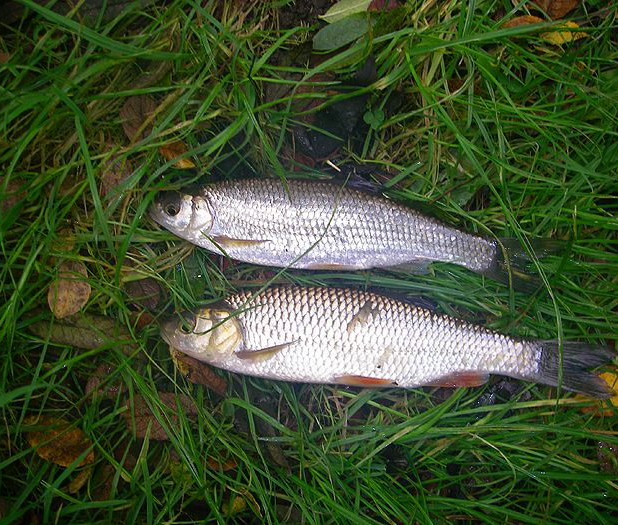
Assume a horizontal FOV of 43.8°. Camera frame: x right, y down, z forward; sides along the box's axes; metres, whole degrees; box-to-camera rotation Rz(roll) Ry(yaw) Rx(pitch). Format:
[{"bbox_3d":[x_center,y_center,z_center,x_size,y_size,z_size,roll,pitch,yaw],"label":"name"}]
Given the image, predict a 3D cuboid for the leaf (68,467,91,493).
[{"bbox_3d":[-0.149,0.141,0.499,0.008,0.007,0.021,40,78,10],"label":"leaf"}]

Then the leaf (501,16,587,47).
[{"bbox_3d":[0.223,-0.217,0.726,0.080,0.012,0.031,3,70,1],"label":"leaf"}]

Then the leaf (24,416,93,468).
[{"bbox_3d":[-0.194,0.139,0.596,0.068,0.014,0.031,27,72,9],"label":"leaf"}]

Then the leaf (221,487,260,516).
[{"bbox_3d":[-0.051,0.181,0.581,0.031,0.012,0.021,-3,70,-1],"label":"leaf"}]

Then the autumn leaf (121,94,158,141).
[{"bbox_3d":[-0.126,-0.106,0.570,0.028,0.009,0.042,0,74,0],"label":"autumn leaf"}]

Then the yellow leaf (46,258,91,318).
[{"bbox_3d":[-0.164,0.018,0.526,0.029,0.010,0.044,16,75,4],"label":"yellow leaf"}]

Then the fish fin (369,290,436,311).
[{"bbox_3d":[0.074,0.031,0.612,0.054,0.006,0.016,11,70,4],"label":"fish fin"}]

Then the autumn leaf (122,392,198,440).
[{"bbox_3d":[-0.099,0.101,0.509,0.051,0.010,0.030,-3,74,-1],"label":"autumn leaf"}]

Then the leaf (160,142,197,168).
[{"bbox_3d":[-0.096,-0.078,0.558,0.033,0.009,0.013,35,77,9],"label":"leaf"}]

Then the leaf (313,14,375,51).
[{"bbox_3d":[0.035,-0.219,0.730,0.069,0.010,0.029,-25,72,-9],"label":"leaf"}]

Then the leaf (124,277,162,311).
[{"bbox_3d":[-0.138,0.026,0.642,0.031,0.010,0.030,0,70,0],"label":"leaf"}]

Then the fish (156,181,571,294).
[{"bbox_3d":[0.037,-0.026,0.629,0.337,0.042,0.078,6,70,2],"label":"fish"}]

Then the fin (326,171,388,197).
[{"bbox_3d":[0.035,-0.056,0.548,0.044,0.008,0.014,24,75,7],"label":"fin"}]

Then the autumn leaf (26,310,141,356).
[{"bbox_3d":[-0.185,0.058,0.631,0.106,0.012,0.028,14,71,5],"label":"autumn leaf"}]

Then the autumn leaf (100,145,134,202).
[{"bbox_3d":[-0.140,-0.065,0.559,0.025,0.009,0.046,-11,74,-3],"label":"autumn leaf"}]

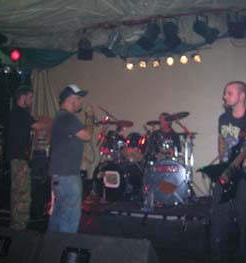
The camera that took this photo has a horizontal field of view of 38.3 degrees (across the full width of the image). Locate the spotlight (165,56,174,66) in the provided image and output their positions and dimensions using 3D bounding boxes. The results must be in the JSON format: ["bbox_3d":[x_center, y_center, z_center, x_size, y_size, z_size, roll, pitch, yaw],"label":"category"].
[{"bbox_3d":[0.673,-0.975,4.983,0.130,0.130,0.150,0,7,15],"label":"spotlight"}]

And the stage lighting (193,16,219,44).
[{"bbox_3d":[0.967,-1.184,4.150,0.230,0.230,0.330,0,34,-46],"label":"stage lighting"}]

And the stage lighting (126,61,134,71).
[{"bbox_3d":[0.126,-0.975,5.310,0.130,0.130,0.150,0,7,15],"label":"stage lighting"}]

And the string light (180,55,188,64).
[{"bbox_3d":[0.850,-0.975,4.877,0.130,0.130,0.150,0,7,15],"label":"string light"}]

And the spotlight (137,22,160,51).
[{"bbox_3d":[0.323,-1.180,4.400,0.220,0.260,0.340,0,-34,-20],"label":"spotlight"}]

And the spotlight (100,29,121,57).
[{"bbox_3d":[-0.162,-1.150,4.600,0.230,0.330,0.230,0,-34,44],"label":"spotlight"}]

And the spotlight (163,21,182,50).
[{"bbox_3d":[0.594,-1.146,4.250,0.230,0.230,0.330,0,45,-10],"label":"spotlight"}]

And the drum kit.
[{"bbox_3d":[0.330,0.330,5.000,1.650,1.280,1.200,0,0,22],"label":"drum kit"}]

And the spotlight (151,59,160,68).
[{"bbox_3d":[0.459,-0.960,5.000,0.130,0.130,0.150,0,18,-3],"label":"spotlight"}]

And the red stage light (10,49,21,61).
[{"bbox_3d":[-1.548,-1.095,5.100,0.170,0.200,0.240,0,14,-20],"label":"red stage light"}]

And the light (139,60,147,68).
[{"bbox_3d":[0.305,-0.975,5.204,0.130,0.130,0.150,0,7,15],"label":"light"}]

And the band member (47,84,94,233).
[{"bbox_3d":[-0.525,0.410,3.550,0.500,1.770,0.550,0,0,-5],"label":"band member"}]

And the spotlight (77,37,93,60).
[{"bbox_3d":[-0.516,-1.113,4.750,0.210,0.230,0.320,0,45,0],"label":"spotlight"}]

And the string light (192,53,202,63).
[{"bbox_3d":[1.008,-0.975,4.783,0.130,0.130,0.150,0,7,15],"label":"string light"}]

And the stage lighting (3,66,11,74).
[{"bbox_3d":[-1.744,-0.913,5.300,0.130,0.130,0.150,0,18,-26],"label":"stage lighting"}]

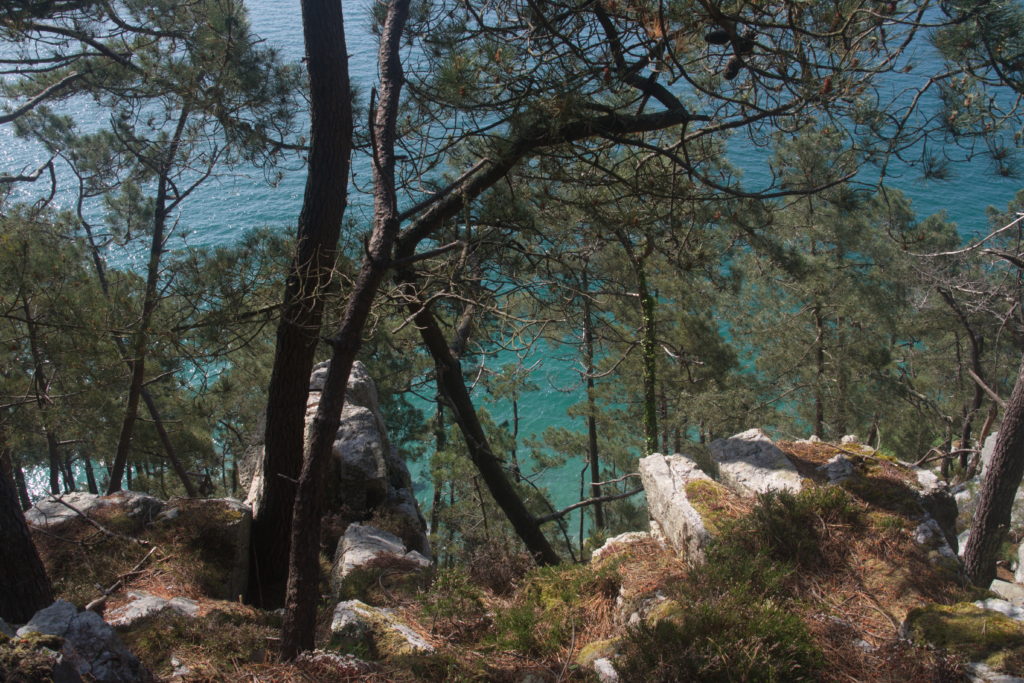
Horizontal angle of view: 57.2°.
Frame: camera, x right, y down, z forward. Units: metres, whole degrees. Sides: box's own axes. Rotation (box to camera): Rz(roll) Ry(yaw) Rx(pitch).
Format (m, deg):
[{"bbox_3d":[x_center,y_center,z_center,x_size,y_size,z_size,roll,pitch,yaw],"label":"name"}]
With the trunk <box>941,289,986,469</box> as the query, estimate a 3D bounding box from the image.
[{"bbox_3d":[5.422,0.483,11.272,0.580,2.360,0.360,0,22,26],"label":"trunk"}]

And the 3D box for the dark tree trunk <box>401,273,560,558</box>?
[{"bbox_3d":[-0.256,0.768,7.991,0.340,2.910,0.300,-26,18,-4],"label":"dark tree trunk"}]

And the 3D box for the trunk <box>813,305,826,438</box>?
[{"bbox_3d":[6.228,0.643,19.011,0.250,2.940,0.250,0,21,18],"label":"trunk"}]

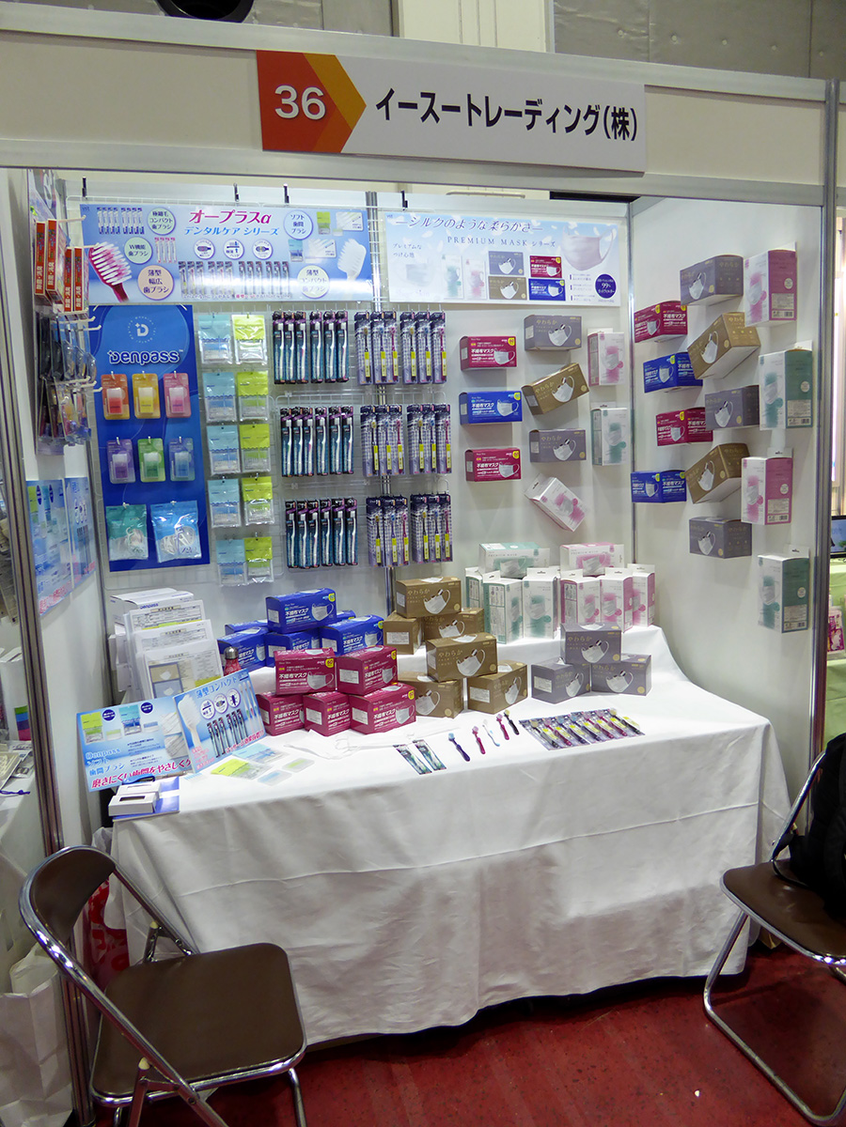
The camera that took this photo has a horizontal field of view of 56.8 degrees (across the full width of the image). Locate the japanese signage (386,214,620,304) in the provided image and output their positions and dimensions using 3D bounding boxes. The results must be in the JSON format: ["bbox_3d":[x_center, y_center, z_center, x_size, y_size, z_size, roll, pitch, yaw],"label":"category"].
[{"bbox_3d":[0.307,-1.088,2.817,0.885,0.294,0.012,-4,8,-14],"label":"japanese signage"}]

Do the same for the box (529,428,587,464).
[{"bbox_3d":[0.504,-0.437,2.916,0.182,0.109,0.096,-4,8,-14],"label":"box"}]

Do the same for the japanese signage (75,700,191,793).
[{"bbox_3d":[-0.744,0.472,2.084,0.297,0.210,0.008,-8,-4,-19],"label":"japanese signage"}]

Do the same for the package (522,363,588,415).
[{"bbox_3d":[0.490,-0.641,2.886,0.196,0.108,0.097,-27,13,-10],"label":"package"}]

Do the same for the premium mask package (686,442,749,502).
[{"bbox_3d":[0.932,-0.278,2.455,0.097,0.109,0.199,-5,-17,-13],"label":"premium mask package"}]

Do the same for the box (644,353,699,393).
[{"bbox_3d":[0.851,-0.645,2.661,0.103,0.104,0.179,-4,8,-14],"label":"box"}]

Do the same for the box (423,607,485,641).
[{"bbox_3d":[0.104,0.206,2.570,0.180,0.106,0.096,2,9,28],"label":"box"}]

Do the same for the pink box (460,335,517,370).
[{"bbox_3d":[0.236,-0.756,2.820,0.179,0.106,0.095,-5,9,-14],"label":"pink box"}]

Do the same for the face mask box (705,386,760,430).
[{"bbox_3d":[0.945,-0.461,2.347,0.096,0.109,0.182,-6,8,-14],"label":"face mask box"}]

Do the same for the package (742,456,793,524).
[{"bbox_3d":[0.997,-0.215,2.269,0.086,0.202,0.101,-4,8,-14],"label":"package"}]

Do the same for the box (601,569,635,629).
[{"bbox_3d":[0.696,0.132,2.835,0.102,0.215,0.086,3,9,36],"label":"box"}]

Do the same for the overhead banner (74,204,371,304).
[{"bbox_3d":[-0.621,-1.012,2.571,0.913,0.301,0.018,-5,8,-14],"label":"overhead banner"}]

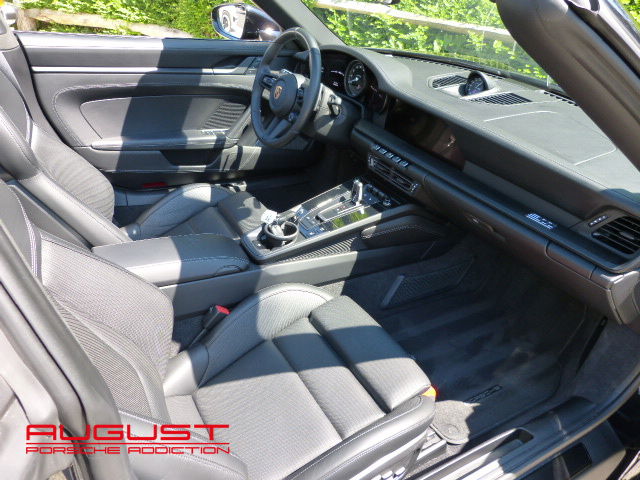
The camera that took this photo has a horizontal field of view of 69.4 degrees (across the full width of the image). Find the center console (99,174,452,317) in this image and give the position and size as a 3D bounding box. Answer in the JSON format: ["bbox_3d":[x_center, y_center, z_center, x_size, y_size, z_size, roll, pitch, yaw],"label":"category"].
[{"bbox_3d":[-0.095,-0.021,1.179,0.930,0.250,0.280,-12,34,-29],"label":"center console"}]

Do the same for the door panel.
[{"bbox_3d":[-0.431,-0.436,1.628,1.000,0.520,0.150,-12,34,-29],"label":"door panel"}]

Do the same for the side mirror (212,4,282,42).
[{"bbox_3d":[-0.288,-0.840,1.778,0.180,0.135,0.230,-18,37,-35],"label":"side mirror"}]

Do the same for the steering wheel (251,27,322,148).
[{"bbox_3d":[-0.087,-0.454,1.414,0.095,0.365,0.365,4,26,-37],"label":"steering wheel"}]

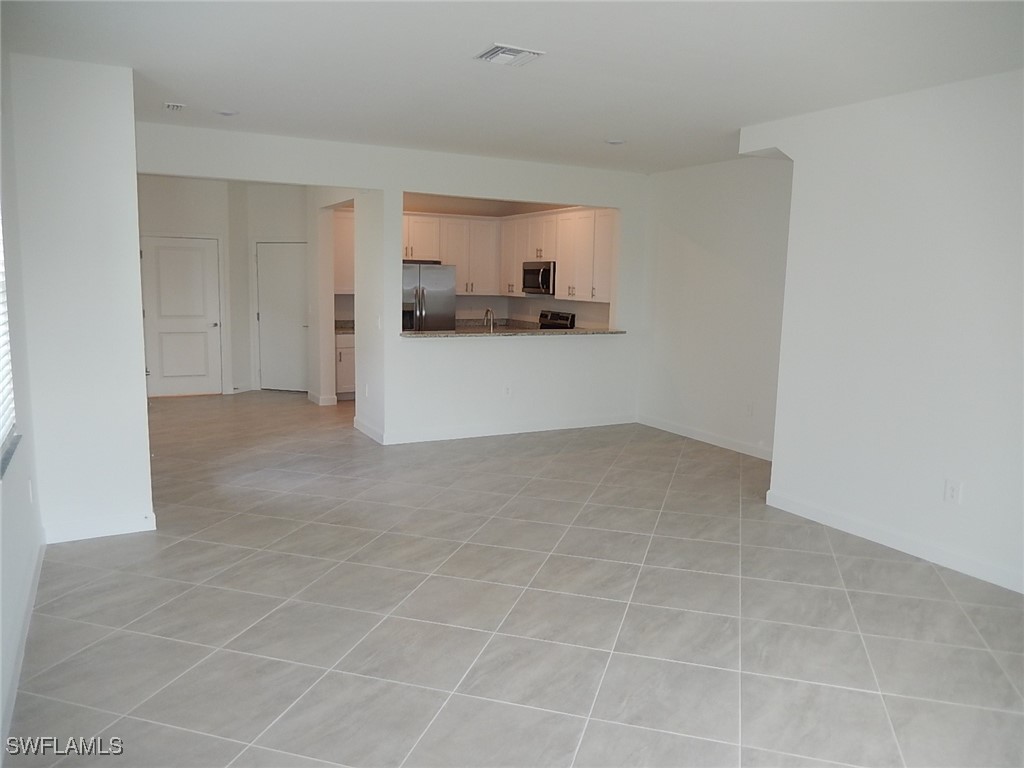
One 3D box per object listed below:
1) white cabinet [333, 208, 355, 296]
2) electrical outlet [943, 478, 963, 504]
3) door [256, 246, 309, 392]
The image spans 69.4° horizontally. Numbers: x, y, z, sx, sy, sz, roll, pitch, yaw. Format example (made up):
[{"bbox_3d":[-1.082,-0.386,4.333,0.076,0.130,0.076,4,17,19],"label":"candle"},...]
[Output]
[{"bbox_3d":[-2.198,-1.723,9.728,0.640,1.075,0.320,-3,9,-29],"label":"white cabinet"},{"bbox_3d":[2.397,0.587,4.022,0.012,0.122,0.080,-3,8,-27],"label":"electrical outlet"},{"bbox_3d":[-3.120,-0.907,10.124,0.775,2.030,0.045,3,8,16],"label":"door"}]

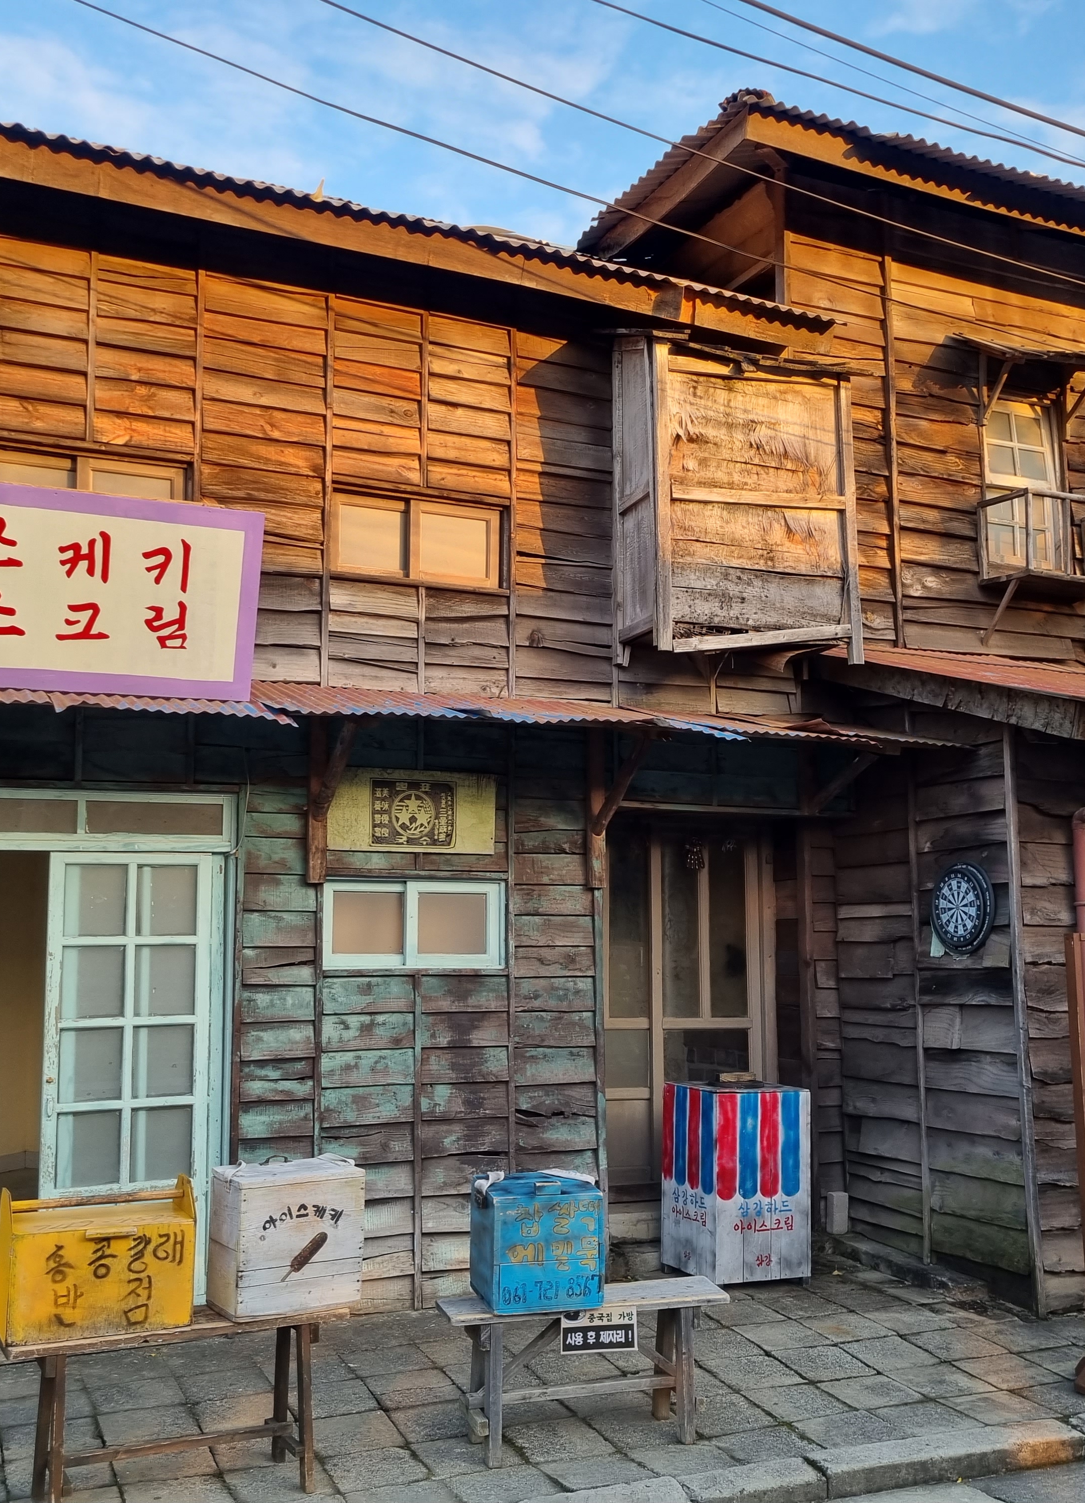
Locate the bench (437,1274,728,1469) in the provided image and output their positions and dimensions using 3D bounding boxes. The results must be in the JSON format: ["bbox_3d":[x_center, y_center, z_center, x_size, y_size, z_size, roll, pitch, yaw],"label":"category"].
[{"bbox_3d":[0.136,1.966,4.783,0.930,0.444,0.270,2,-8,-18],"label":"bench"}]

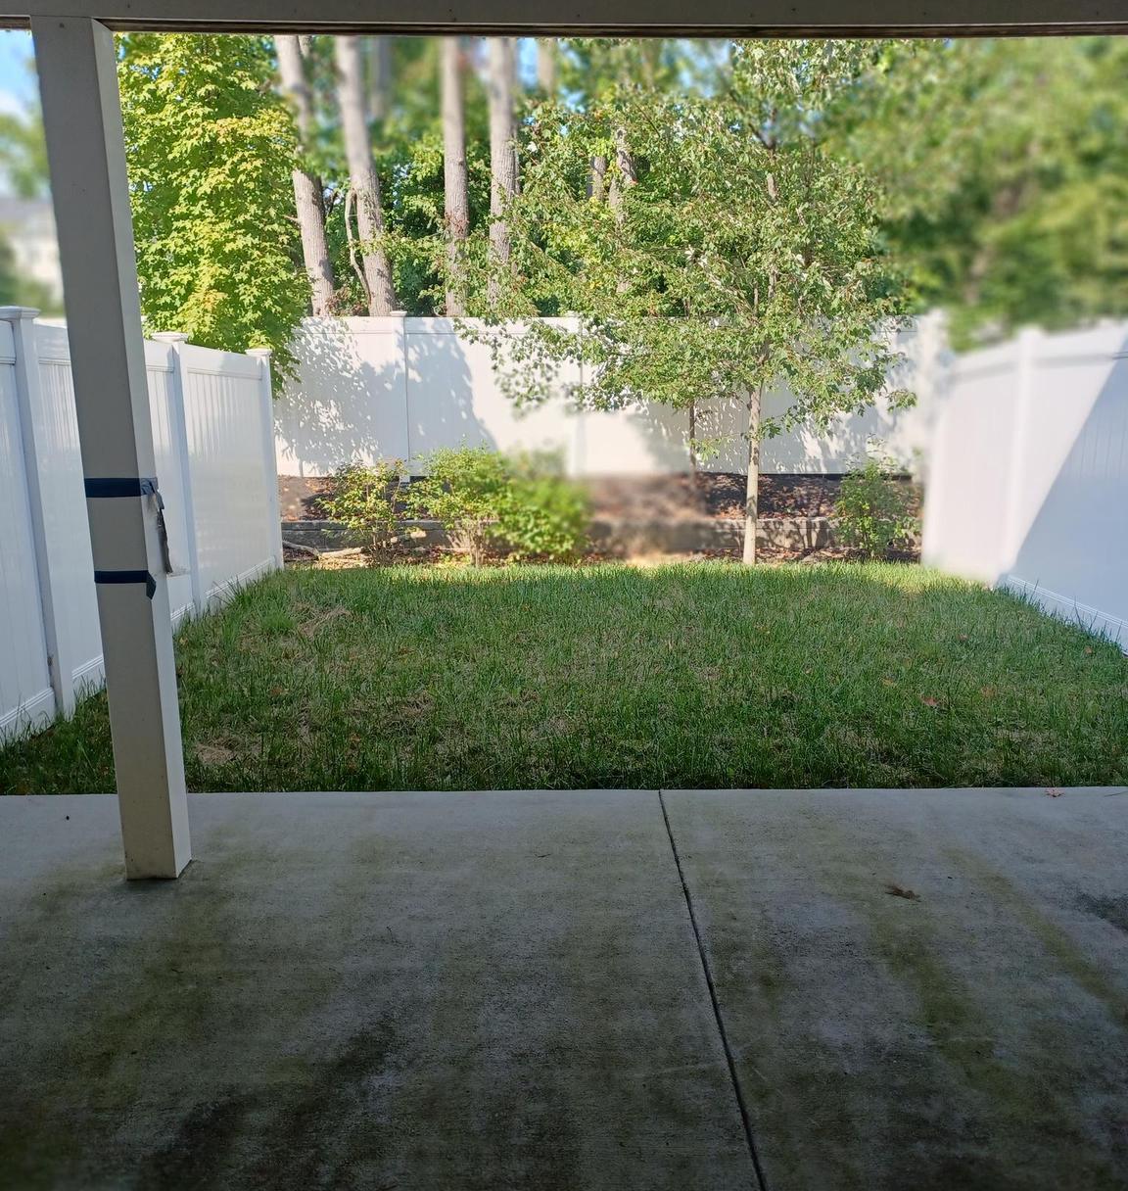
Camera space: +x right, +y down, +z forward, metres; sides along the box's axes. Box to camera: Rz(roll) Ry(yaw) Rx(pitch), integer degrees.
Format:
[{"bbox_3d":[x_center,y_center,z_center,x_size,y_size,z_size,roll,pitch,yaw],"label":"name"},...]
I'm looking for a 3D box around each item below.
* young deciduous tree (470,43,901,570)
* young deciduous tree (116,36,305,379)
[{"bbox_3d":[1.101,-2.685,9.050,3.650,4.900,3.400,0,12,-1],"label":"young deciduous tree"},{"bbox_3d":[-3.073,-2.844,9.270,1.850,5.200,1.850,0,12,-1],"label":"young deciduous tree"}]

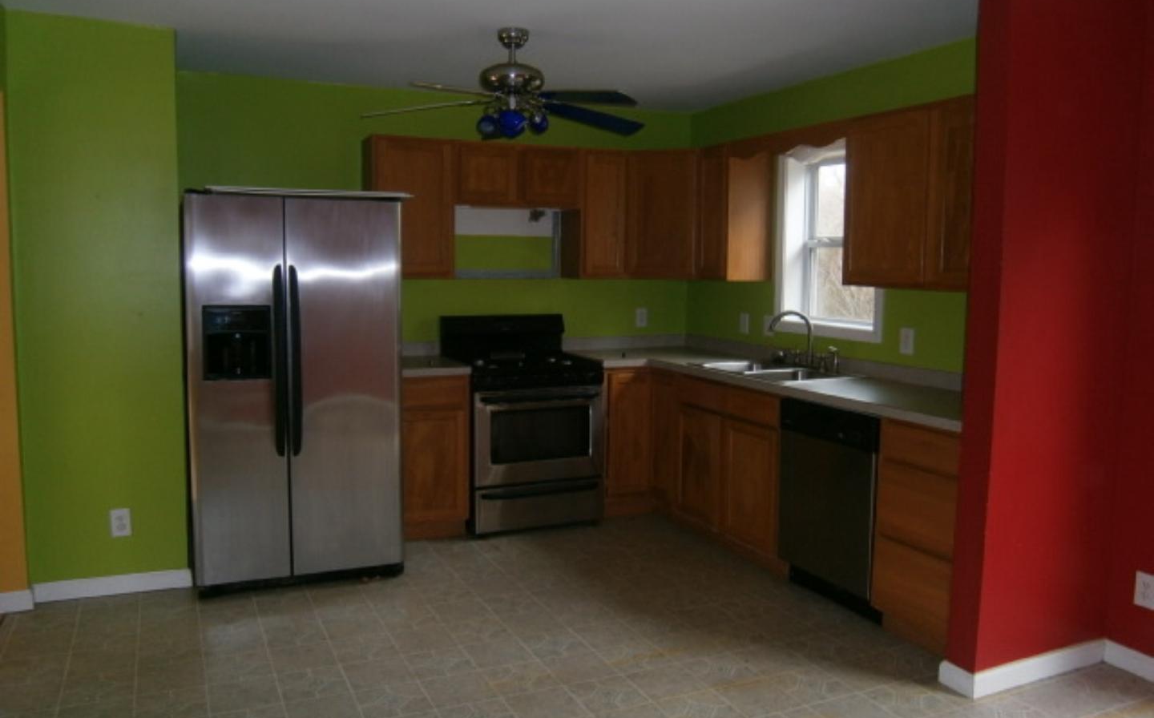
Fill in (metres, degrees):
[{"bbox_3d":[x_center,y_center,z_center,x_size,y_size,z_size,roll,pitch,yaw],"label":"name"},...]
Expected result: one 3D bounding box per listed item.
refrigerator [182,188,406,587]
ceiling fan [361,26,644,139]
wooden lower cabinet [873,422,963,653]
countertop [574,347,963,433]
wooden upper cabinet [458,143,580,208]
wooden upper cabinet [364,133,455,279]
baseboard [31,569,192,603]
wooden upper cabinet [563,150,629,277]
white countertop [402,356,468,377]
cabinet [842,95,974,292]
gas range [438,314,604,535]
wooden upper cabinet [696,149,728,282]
[{"bbox_3d":[-1.342,0.129,4.115,0.895,1.745,0.830,-2,6,-22],"label":"refrigerator"},{"bbox_3d":[-0.272,-1.138,3.599,1.250,0.447,1.230,-3,7,-25],"label":"ceiling fan"},{"bbox_3d":[1.562,0.680,3.396,0.620,0.876,0.443,-3,7,-25],"label":"wooden lower cabinet"},{"bbox_3d":[0.898,0.095,4.340,0.947,0.038,2.832,-2,6,-25],"label":"countertop"},{"bbox_3d":[-0.392,-1.051,5.051,0.762,0.353,0.320,-3,7,-25],"label":"wooden upper cabinet"},{"bbox_3d":[-0.931,-0.822,4.781,0.439,0.751,0.310,-2,6,-25],"label":"wooden upper cabinet"},{"bbox_3d":[-2.039,1.003,3.827,0.627,0.087,0.017,-3,7,-25],"label":"baseboard"},{"bbox_3d":[0.103,-0.873,5.303,0.327,0.756,0.320,-3,7,-25],"label":"wooden upper cabinet"},{"bbox_3d":[-0.900,0.050,4.765,0.443,0.039,0.635,-3,7,-25],"label":"white countertop"},{"bbox_3d":[1.575,-0.670,3.583,0.310,0.751,1.003,-2,6,-25],"label":"cabinet"},{"bbox_3d":[-0.326,0.345,5.020,0.767,1.155,0.680,-3,7,-25],"label":"gas range"},{"bbox_3d":[0.911,-0.835,5.016,0.320,0.756,0.305,-3,7,-25],"label":"wooden upper cabinet"}]

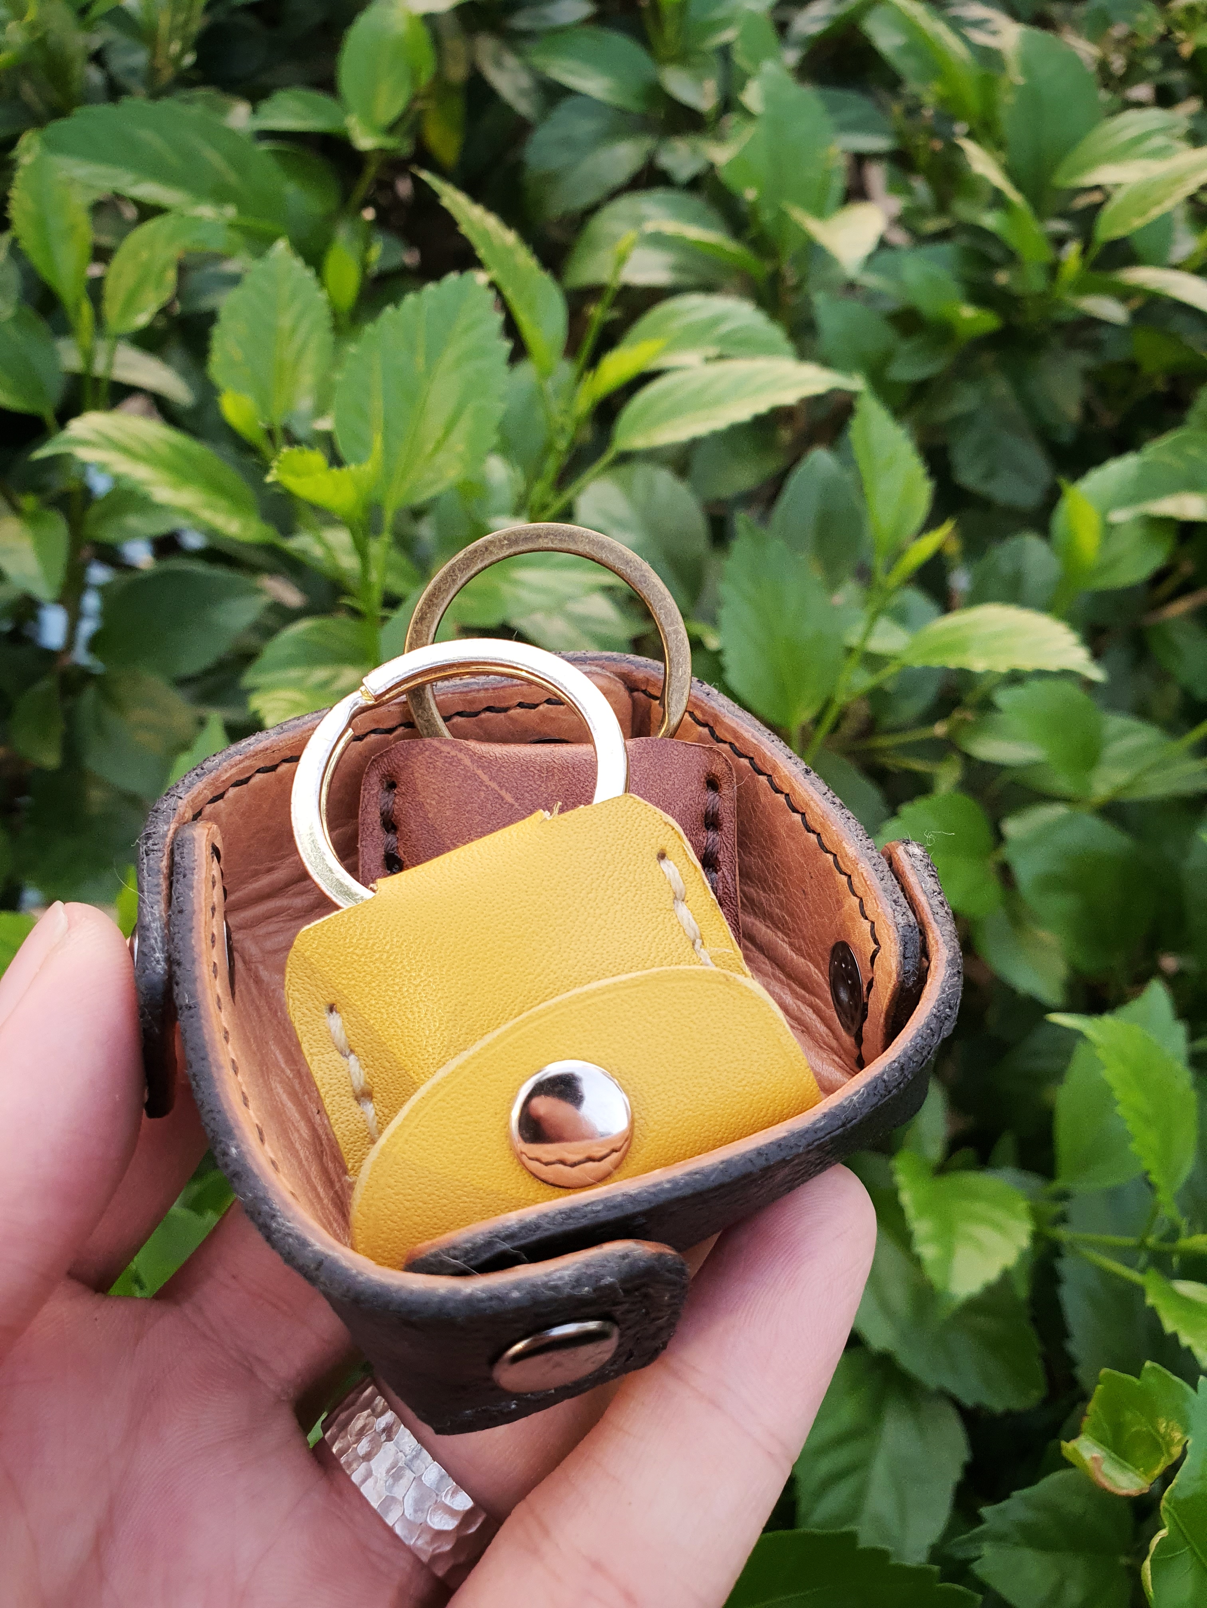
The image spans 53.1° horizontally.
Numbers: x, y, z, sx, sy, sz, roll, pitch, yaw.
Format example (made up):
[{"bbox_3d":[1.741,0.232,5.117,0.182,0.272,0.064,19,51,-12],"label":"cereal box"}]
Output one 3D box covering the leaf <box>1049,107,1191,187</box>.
[{"bbox_3d":[0.206,-0.261,0.480,0.053,0.013,0.031,-19,35,-6],"label":"leaf"}]

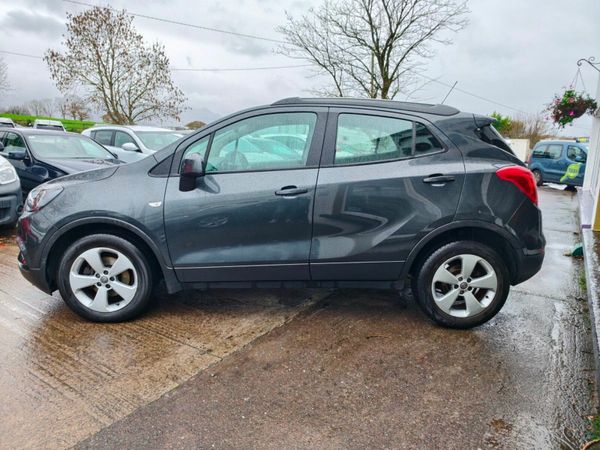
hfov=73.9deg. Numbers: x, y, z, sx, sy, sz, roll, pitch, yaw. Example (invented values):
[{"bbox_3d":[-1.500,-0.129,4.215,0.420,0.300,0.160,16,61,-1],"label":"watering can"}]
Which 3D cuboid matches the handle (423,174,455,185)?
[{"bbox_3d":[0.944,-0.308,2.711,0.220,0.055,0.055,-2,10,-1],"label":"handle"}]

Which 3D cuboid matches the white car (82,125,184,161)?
[{"bbox_3d":[-3.465,-1.556,9.537,4.270,1.450,1.770,8,13,30],"label":"white car"}]

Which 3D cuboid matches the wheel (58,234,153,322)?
[{"bbox_3d":[-1.379,0.371,2.901,0.685,0.685,0.220,1,11,-1],"label":"wheel"}]

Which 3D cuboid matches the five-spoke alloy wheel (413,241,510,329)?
[{"bbox_3d":[1.175,0.421,2.933,0.685,0.685,0.220,1,11,-1],"label":"five-spoke alloy wheel"}]

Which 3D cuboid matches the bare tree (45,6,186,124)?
[{"bbox_3d":[-11.106,-9.360,24.000,8.500,7.700,7.500,1,10,0],"label":"bare tree"}]

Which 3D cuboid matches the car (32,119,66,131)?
[{"bbox_3d":[-13.157,-4.793,21.000,1.800,1.530,4.350,-5,12,-32],"label":"car"}]

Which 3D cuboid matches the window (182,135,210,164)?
[{"bbox_3d":[-0.714,-0.487,2.736,0.200,0.250,0.045,2,-7,6],"label":"window"}]

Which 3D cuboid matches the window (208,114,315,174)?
[{"bbox_3d":[-0.275,-0.582,2.779,0.764,0.437,0.080,1,-15,-1],"label":"window"}]

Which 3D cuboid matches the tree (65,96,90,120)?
[{"bbox_3d":[-41.855,-21.821,75.000,4.700,4.600,4.400,-5,13,-28],"label":"tree"}]

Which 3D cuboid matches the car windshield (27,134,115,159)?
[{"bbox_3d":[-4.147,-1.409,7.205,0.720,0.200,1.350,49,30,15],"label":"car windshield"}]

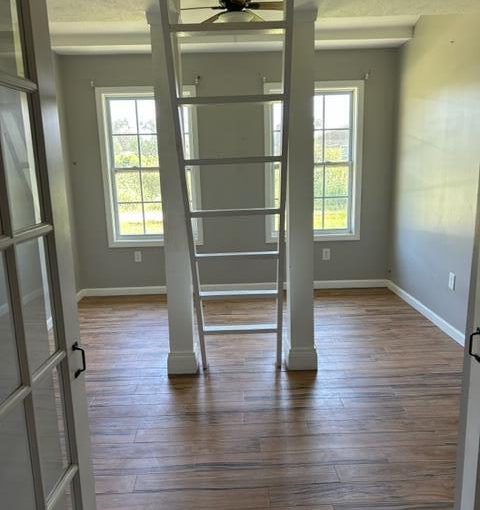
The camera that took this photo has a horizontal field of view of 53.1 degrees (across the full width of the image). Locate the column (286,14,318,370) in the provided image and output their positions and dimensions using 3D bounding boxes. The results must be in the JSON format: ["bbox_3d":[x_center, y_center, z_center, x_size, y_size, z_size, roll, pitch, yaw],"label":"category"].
[{"bbox_3d":[0.400,-0.351,3.169,0.190,2.295,0.193,-2,12,-1],"label":"column"}]

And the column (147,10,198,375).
[{"bbox_3d":[-0.422,-0.326,3.152,0.190,2.295,0.193,-2,12,-1],"label":"column"}]

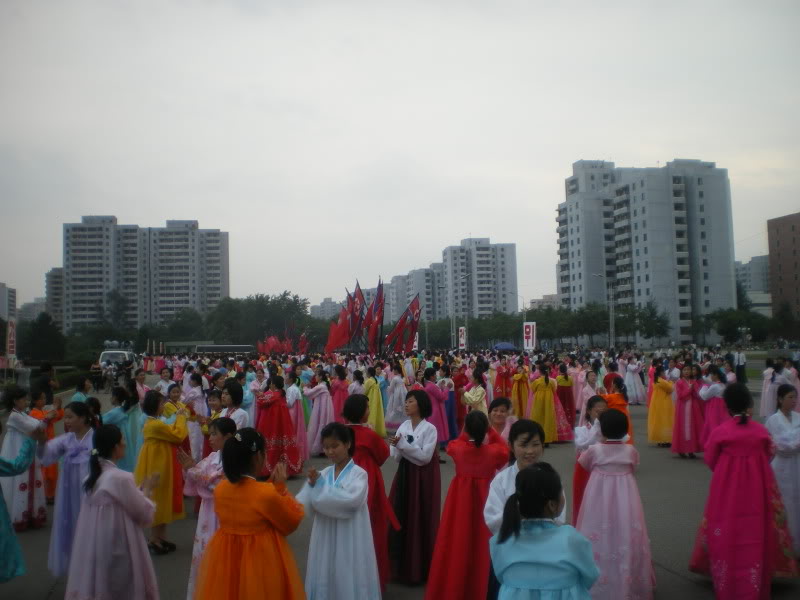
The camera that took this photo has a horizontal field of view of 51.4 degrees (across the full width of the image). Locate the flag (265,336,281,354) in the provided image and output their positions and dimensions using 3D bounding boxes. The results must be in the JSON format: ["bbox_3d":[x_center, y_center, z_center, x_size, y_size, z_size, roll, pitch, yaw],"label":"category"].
[{"bbox_3d":[-10.421,3.719,68.000,1.300,1.500,0.500,-1,-4,-11],"label":"flag"}]

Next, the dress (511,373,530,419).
[{"bbox_3d":[2.897,2.428,20.000,0.560,1.300,0.500,-1,-3,0],"label":"dress"}]

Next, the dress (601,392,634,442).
[{"bbox_3d":[3.335,1.999,12.700,0.550,1.170,0.520,-5,-5,45],"label":"dress"}]

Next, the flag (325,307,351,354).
[{"bbox_3d":[-3.005,1.466,40.000,1.250,2.300,0.600,-1,-3,0],"label":"flag"}]

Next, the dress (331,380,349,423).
[{"bbox_3d":[-1.248,2.315,17.600,0.550,1.300,0.500,-2,-3,20],"label":"dress"}]

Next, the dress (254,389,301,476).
[{"bbox_3d":[-1.928,2.118,13.200,0.720,1.380,0.650,-3,-4,17],"label":"dress"}]

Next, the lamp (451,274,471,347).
[{"bbox_3d":[7.272,2.224,100.000,2.500,10.600,0.500,-1,-3,-9],"label":"lamp"}]

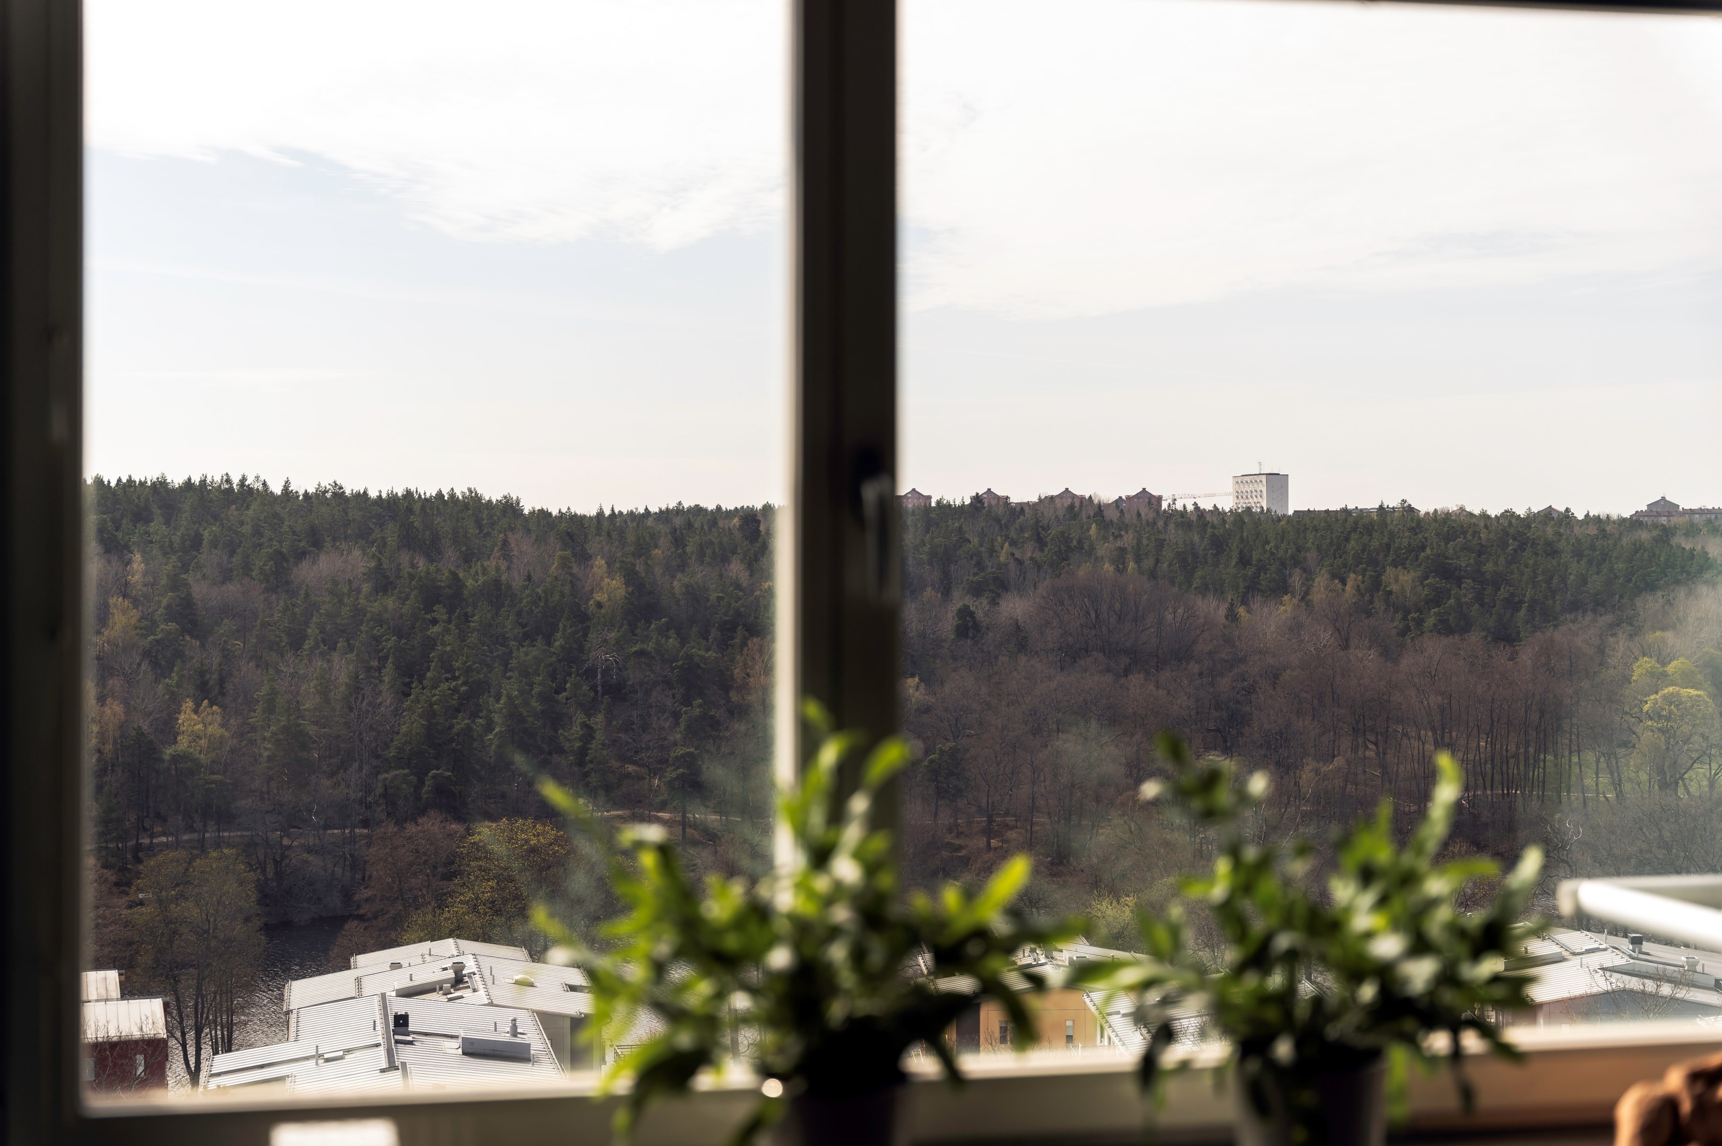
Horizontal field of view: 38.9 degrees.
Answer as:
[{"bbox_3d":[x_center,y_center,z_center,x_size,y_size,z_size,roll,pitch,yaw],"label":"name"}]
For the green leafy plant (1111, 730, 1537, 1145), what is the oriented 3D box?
[{"bbox_3d":[0.407,0.340,2.130,0.370,0.390,0.330,0,1,-11],"label":"green leafy plant"}]

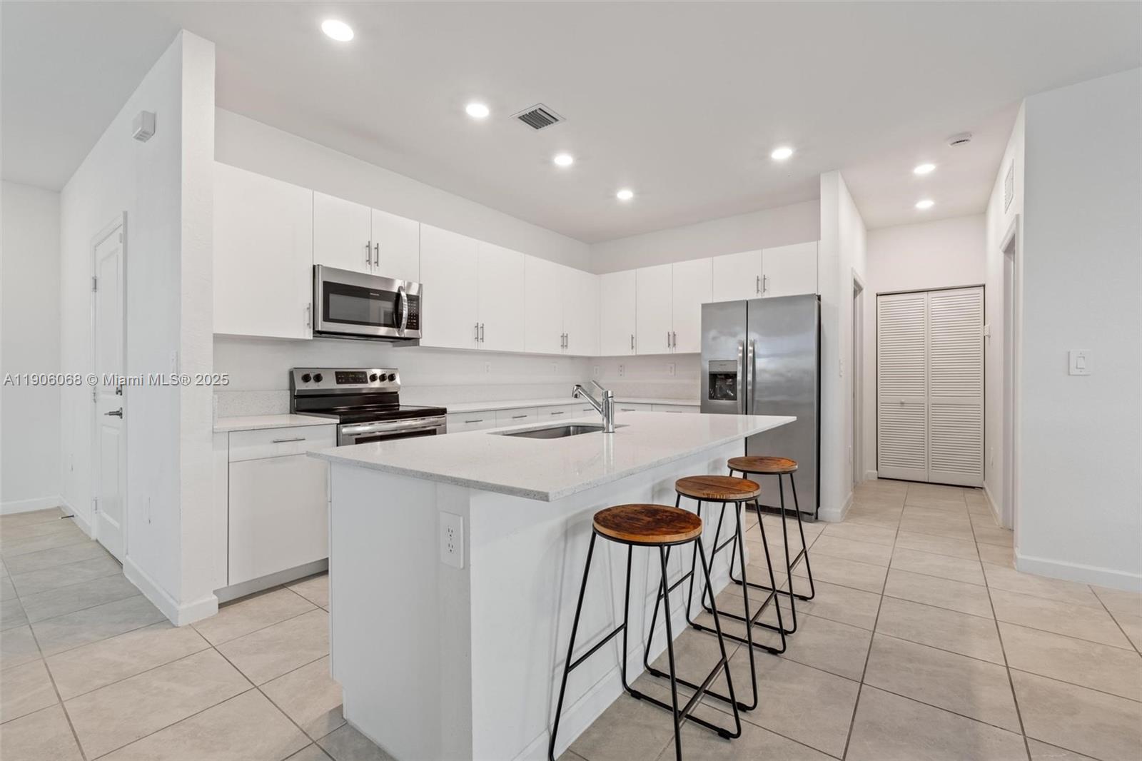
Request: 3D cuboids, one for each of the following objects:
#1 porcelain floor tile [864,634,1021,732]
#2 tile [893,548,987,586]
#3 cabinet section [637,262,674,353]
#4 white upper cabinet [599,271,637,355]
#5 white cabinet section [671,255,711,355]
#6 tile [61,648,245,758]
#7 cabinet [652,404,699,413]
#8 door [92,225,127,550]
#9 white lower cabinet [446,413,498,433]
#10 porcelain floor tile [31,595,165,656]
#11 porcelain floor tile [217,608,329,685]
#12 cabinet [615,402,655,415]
[{"bbox_3d":[1.386,1.121,1.803,0.445,0.010,0.445,0,0,37],"label":"porcelain floor tile"},{"bbox_3d":[2.227,1.130,2.903,0.442,0.010,0.450,0,1,37],"label":"tile"},{"bbox_3d":[0.881,-0.731,4.999,0.430,0.920,0.020,0,0,37],"label":"cabinet section"},{"bbox_3d":[0.612,-0.731,5.397,0.465,0.920,0.330,0,0,37],"label":"white upper cabinet"},{"bbox_3d":[1.215,-0.731,4.737,0.416,0.914,0.022,0,0,37],"label":"white cabinet section"},{"bbox_3d":[-1.476,1.131,1.709,0.445,0.010,0.445,0,0,37],"label":"tile"},{"bbox_3d":[1.173,0.670,4.730,0.476,0.880,0.630,0,1,37],"label":"cabinet"},{"bbox_3d":[-2.980,0.093,3.101,0.920,2.060,0.055,0,1,37],"label":"door"},{"bbox_3d":[-0.984,0.680,3.751,0.604,0.879,0.503,0,0,37],"label":"white lower cabinet"},{"bbox_3d":[-2.201,1.140,2.258,0.448,0.010,0.449,0,0,37],"label":"porcelain floor tile"},{"bbox_3d":[-1.208,1.136,2.064,0.444,0.010,0.442,0,0,37],"label":"porcelain floor tile"},{"bbox_3d":[0.788,0.663,5.066,0.508,0.879,0.626,0,0,37],"label":"cabinet"}]

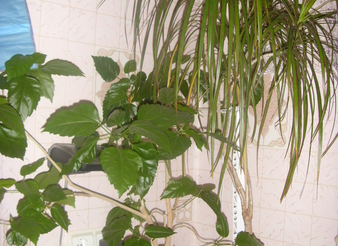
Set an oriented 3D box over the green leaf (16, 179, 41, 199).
[{"bbox_3d":[-0.317,0.149,0.909,0.059,0.059,0.022,8,-30,-2],"label":"green leaf"}]

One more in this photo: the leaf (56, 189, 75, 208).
[{"bbox_3d":[-0.251,0.180,0.960,0.051,0.061,0.022,-27,-18,-15],"label":"leaf"}]

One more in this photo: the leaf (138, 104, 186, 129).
[{"bbox_3d":[-0.010,-0.012,0.899,0.113,0.069,0.032,3,-30,1],"label":"leaf"}]

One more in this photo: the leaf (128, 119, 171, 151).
[{"bbox_3d":[-0.049,0.030,1.000,0.127,0.020,0.076,32,38,19],"label":"leaf"}]

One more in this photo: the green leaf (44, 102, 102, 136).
[{"bbox_3d":[-0.235,-0.010,0.980,0.144,0.095,0.020,-9,-33,-19],"label":"green leaf"}]

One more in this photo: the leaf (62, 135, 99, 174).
[{"bbox_3d":[-0.216,0.076,0.990,0.063,0.127,0.025,15,-35,40],"label":"leaf"}]

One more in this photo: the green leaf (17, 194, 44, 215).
[{"bbox_3d":[-0.305,0.181,0.889,0.063,0.056,0.024,8,-27,-2],"label":"green leaf"}]

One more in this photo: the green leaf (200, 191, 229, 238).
[{"bbox_3d":[0.118,0.229,1.010,0.038,0.125,0.032,-24,-7,-31],"label":"green leaf"}]

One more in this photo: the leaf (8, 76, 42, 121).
[{"bbox_3d":[-0.316,-0.056,0.889,0.076,0.101,0.030,1,-9,-6],"label":"leaf"}]

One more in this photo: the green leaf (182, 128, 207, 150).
[{"bbox_3d":[0.069,0.045,1.100,0.085,0.017,0.043,45,44,16],"label":"green leaf"}]

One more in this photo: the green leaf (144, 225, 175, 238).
[{"bbox_3d":[-0.021,0.242,0.899,0.069,0.022,0.042,0,30,0],"label":"green leaf"}]

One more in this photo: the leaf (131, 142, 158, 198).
[{"bbox_3d":[-0.053,0.102,0.869,0.065,0.119,0.040,-5,6,-21],"label":"leaf"}]

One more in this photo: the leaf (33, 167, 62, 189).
[{"bbox_3d":[-0.295,0.133,0.990,0.051,0.072,0.013,37,-31,19],"label":"leaf"}]

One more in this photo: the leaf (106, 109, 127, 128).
[{"bbox_3d":[-0.139,-0.015,1.070,0.060,0.048,0.012,24,-34,-25],"label":"leaf"}]

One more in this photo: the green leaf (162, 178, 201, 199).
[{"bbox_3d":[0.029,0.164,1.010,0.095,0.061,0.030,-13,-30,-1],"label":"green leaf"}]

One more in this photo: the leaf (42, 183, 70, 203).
[{"bbox_3d":[-0.268,0.165,0.960,0.068,0.051,0.012,12,-36,5],"label":"leaf"}]

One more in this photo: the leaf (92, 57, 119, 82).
[{"bbox_3d":[-0.155,-0.133,1.000,0.052,0.077,0.022,-39,0,-13],"label":"leaf"}]

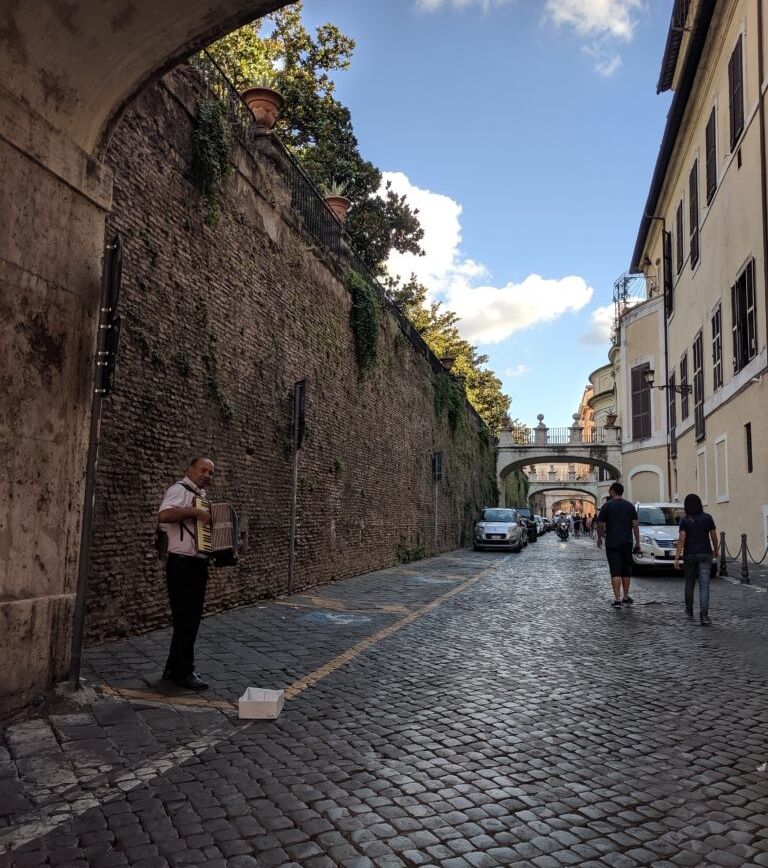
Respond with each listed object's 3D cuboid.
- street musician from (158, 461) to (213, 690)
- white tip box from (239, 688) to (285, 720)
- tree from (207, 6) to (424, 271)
[{"bbox_3d":[-1.441,1.012,5.771,0.460,1.670,0.520,-2,-7,25],"label":"street musician"},{"bbox_3d":[-0.765,1.701,4.845,0.231,0.110,0.298,1,-6,0],"label":"white tip box"},{"bbox_3d":[-1.958,-7.685,21.758,6.300,10.000,6.300,0,-6,13],"label":"tree"}]

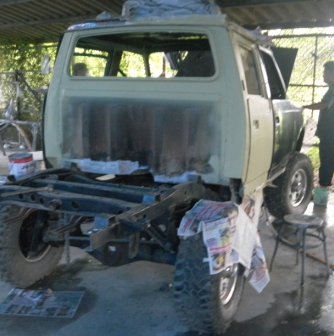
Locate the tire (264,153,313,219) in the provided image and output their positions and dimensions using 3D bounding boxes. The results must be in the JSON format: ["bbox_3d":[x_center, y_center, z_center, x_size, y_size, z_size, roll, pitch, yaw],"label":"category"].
[{"bbox_3d":[1.383,0.212,5.086,0.258,0.776,0.776,10,15,42],"label":"tire"}]

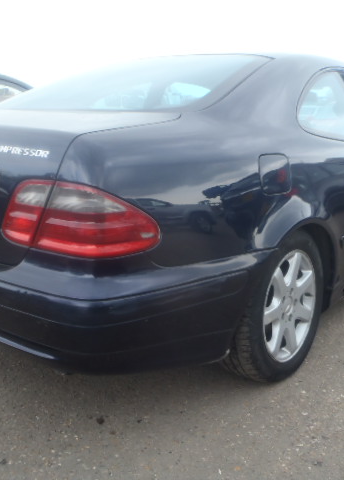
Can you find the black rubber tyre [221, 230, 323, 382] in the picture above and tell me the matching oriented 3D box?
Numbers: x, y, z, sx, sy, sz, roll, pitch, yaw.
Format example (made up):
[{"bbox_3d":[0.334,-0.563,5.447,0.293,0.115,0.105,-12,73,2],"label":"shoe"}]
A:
[{"bbox_3d":[0.400,0.246,2.088,0.205,0.630,0.630,11,17,39],"label":"black rubber tyre"}]

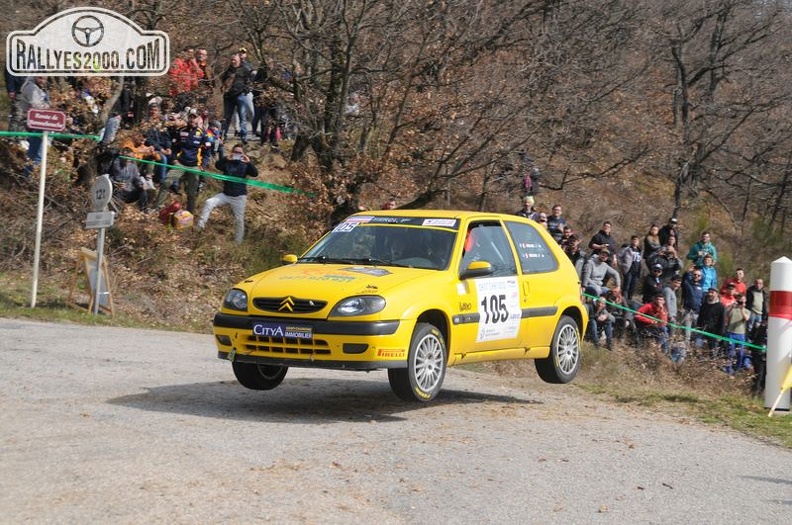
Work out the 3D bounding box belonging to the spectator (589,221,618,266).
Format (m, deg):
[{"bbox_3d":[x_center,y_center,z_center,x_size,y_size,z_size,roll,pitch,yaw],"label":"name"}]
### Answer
[{"bbox_3d":[4.790,-0.071,42.519,0.620,1.750,0.420,2,1,-12],"label":"spectator"}]

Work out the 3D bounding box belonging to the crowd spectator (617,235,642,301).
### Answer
[{"bbox_3d":[5.116,0.207,40.500,0.540,1.600,0.400,3,1,-22],"label":"crowd spectator"}]

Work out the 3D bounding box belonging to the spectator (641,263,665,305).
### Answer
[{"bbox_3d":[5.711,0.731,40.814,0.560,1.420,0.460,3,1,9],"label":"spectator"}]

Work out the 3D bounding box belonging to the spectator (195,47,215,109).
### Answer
[{"bbox_3d":[-3.755,-3.288,35.800,0.570,1.750,0.400,3,1,-7],"label":"spectator"}]

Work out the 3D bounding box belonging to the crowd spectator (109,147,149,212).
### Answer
[{"bbox_3d":[-4.647,-1.436,32.012,0.600,1.120,0.780,2,1,-23],"label":"crowd spectator"}]

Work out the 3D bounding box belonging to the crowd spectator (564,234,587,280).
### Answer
[{"bbox_3d":[3.609,0.291,37.500,0.600,1.700,0.450,3,1,-6],"label":"crowd spectator"}]

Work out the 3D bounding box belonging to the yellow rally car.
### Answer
[{"bbox_3d":[0.139,0.291,14.520,1.660,1.410,3.720,2,1,30],"label":"yellow rally car"}]

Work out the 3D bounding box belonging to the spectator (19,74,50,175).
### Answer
[{"bbox_3d":[-6.193,-2.376,31.519,0.520,1.740,0.450,1,2,-37],"label":"spectator"}]

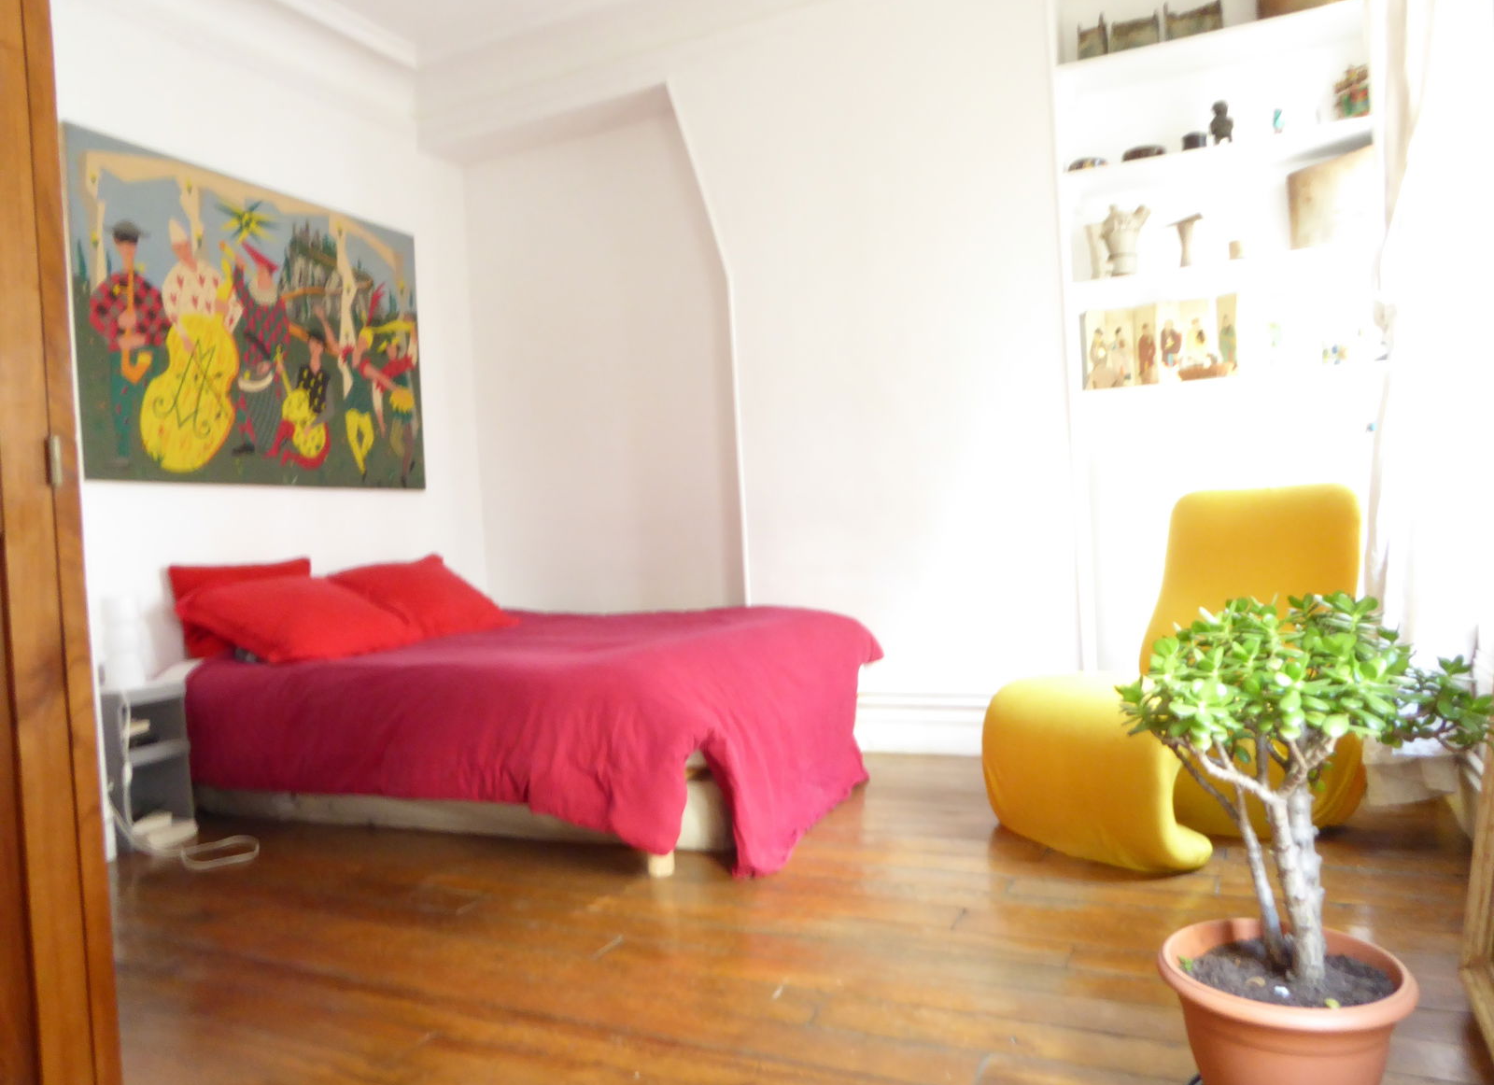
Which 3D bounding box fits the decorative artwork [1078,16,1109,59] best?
[{"bbox_3d":[1.185,-1.710,3.540,0.102,0.145,0.043,-2,1,25],"label":"decorative artwork"}]

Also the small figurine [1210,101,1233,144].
[{"bbox_3d":[1.547,-1.355,3.377,0.069,0.143,0.070,-2,1,25],"label":"small figurine"}]

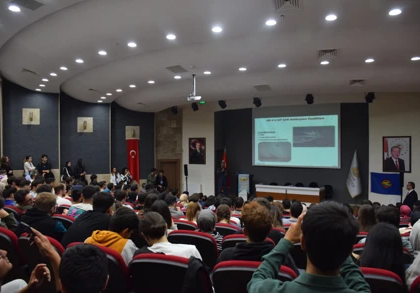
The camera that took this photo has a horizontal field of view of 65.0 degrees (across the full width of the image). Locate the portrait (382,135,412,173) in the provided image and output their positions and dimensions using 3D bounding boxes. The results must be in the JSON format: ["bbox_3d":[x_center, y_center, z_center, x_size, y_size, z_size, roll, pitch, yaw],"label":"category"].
[{"bbox_3d":[7.221,0.327,12.705,0.980,1.380,0.050,0,0,25],"label":"portrait"}]

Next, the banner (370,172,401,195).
[{"bbox_3d":[6.558,1.394,12.300,0.980,0.840,0.080,0,0,32],"label":"banner"}]

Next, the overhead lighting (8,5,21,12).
[{"bbox_3d":[-3.939,-2.774,6.650,0.200,0.080,0.200,0,0,0],"label":"overhead lighting"}]

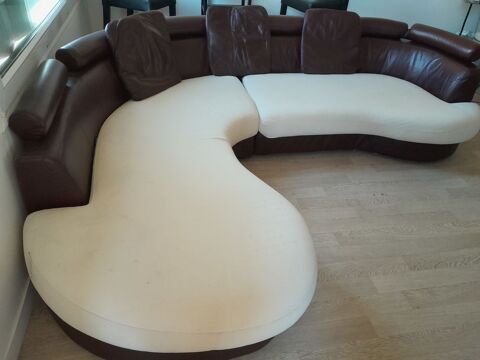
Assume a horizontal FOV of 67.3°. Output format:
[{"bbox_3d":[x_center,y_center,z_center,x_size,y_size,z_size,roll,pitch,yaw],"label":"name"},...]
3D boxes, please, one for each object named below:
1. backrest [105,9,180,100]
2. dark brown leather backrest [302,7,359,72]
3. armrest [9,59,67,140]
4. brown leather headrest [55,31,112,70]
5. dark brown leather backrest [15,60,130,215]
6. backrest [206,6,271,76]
[{"bbox_3d":[-0.662,-0.908,2.596,0.149,0.522,0.492,12,35,31],"label":"backrest"},{"bbox_3d":[0.819,-1.248,3.277,0.514,0.529,0.142,-1,25,-10],"label":"dark brown leather backrest"},{"bbox_3d":[-0.921,-0.420,1.721,0.134,0.131,0.730,-3,38,-13],"label":"armrest"},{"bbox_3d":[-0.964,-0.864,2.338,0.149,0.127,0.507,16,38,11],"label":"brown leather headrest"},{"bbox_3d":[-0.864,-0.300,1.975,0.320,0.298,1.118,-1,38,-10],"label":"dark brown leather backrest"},{"bbox_3d":[-0.015,-1.154,3.016,0.536,0.529,0.142,-7,26,-18],"label":"backrest"}]

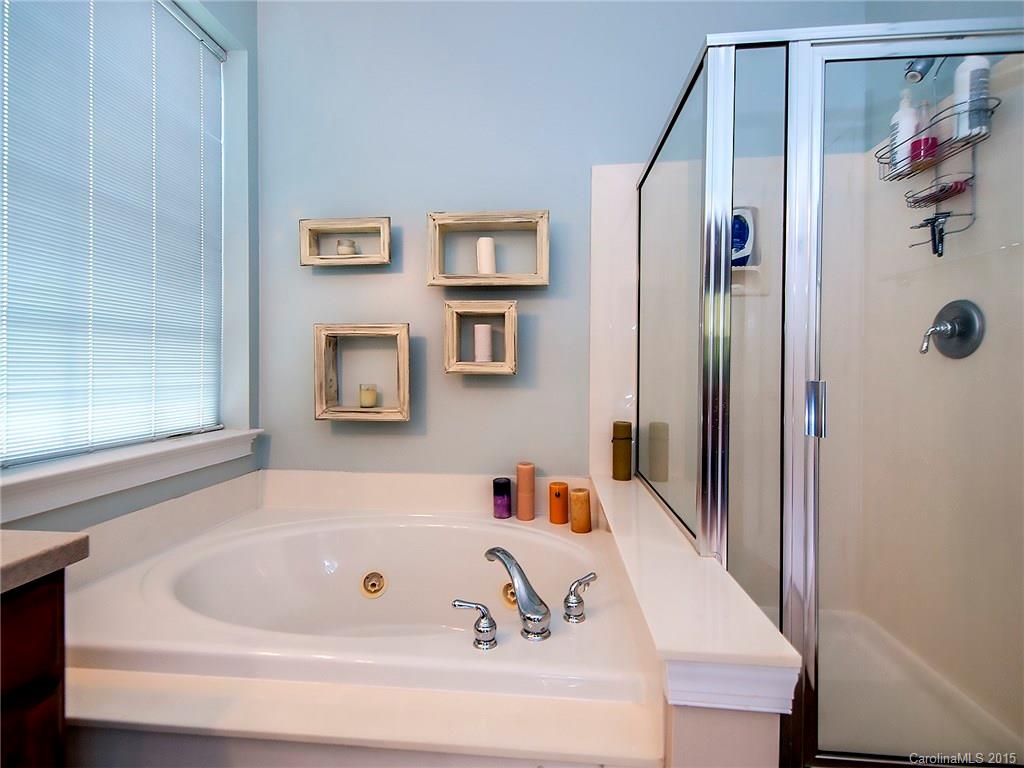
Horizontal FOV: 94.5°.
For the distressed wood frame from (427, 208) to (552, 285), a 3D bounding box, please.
[{"bbox_3d":[-0.095,-0.558,2.012,0.500,0.300,0.110,0,1,5],"label":"distressed wood frame"}]

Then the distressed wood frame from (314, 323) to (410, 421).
[{"bbox_3d":[-0.633,-0.051,2.068,0.411,0.410,0.110,0,1,5],"label":"distressed wood frame"}]

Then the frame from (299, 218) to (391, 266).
[{"bbox_3d":[-0.714,-0.613,2.079,0.398,0.196,0.080,0,1,5],"label":"frame"}]

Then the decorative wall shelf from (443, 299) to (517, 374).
[{"bbox_3d":[-0.126,-0.194,2.022,0.302,0.302,0.110,0,1,5],"label":"decorative wall shelf"}]

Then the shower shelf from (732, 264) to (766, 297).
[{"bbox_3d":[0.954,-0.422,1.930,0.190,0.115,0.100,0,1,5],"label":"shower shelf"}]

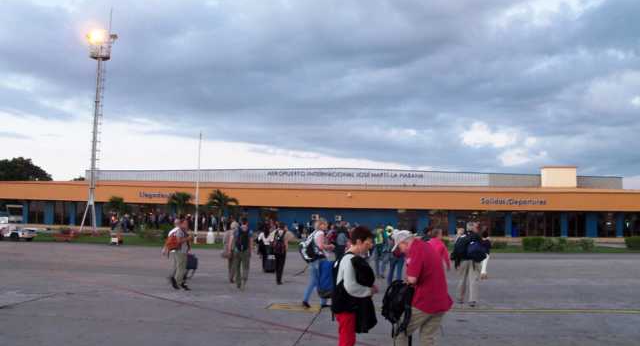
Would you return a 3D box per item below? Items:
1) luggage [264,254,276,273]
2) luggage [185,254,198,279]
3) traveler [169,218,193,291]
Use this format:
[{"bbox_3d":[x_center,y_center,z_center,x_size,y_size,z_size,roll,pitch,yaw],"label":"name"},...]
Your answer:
[{"bbox_3d":[-1.567,2.879,20.691,0.380,0.620,0.270,1,-4,0],"label":"luggage"},{"bbox_3d":[-3.264,2.384,16.500,0.370,0.640,0.260,3,-5,-17],"label":"luggage"},{"bbox_3d":[-3.368,1.918,15.627,0.520,1.720,0.520,2,-5,-6],"label":"traveler"}]

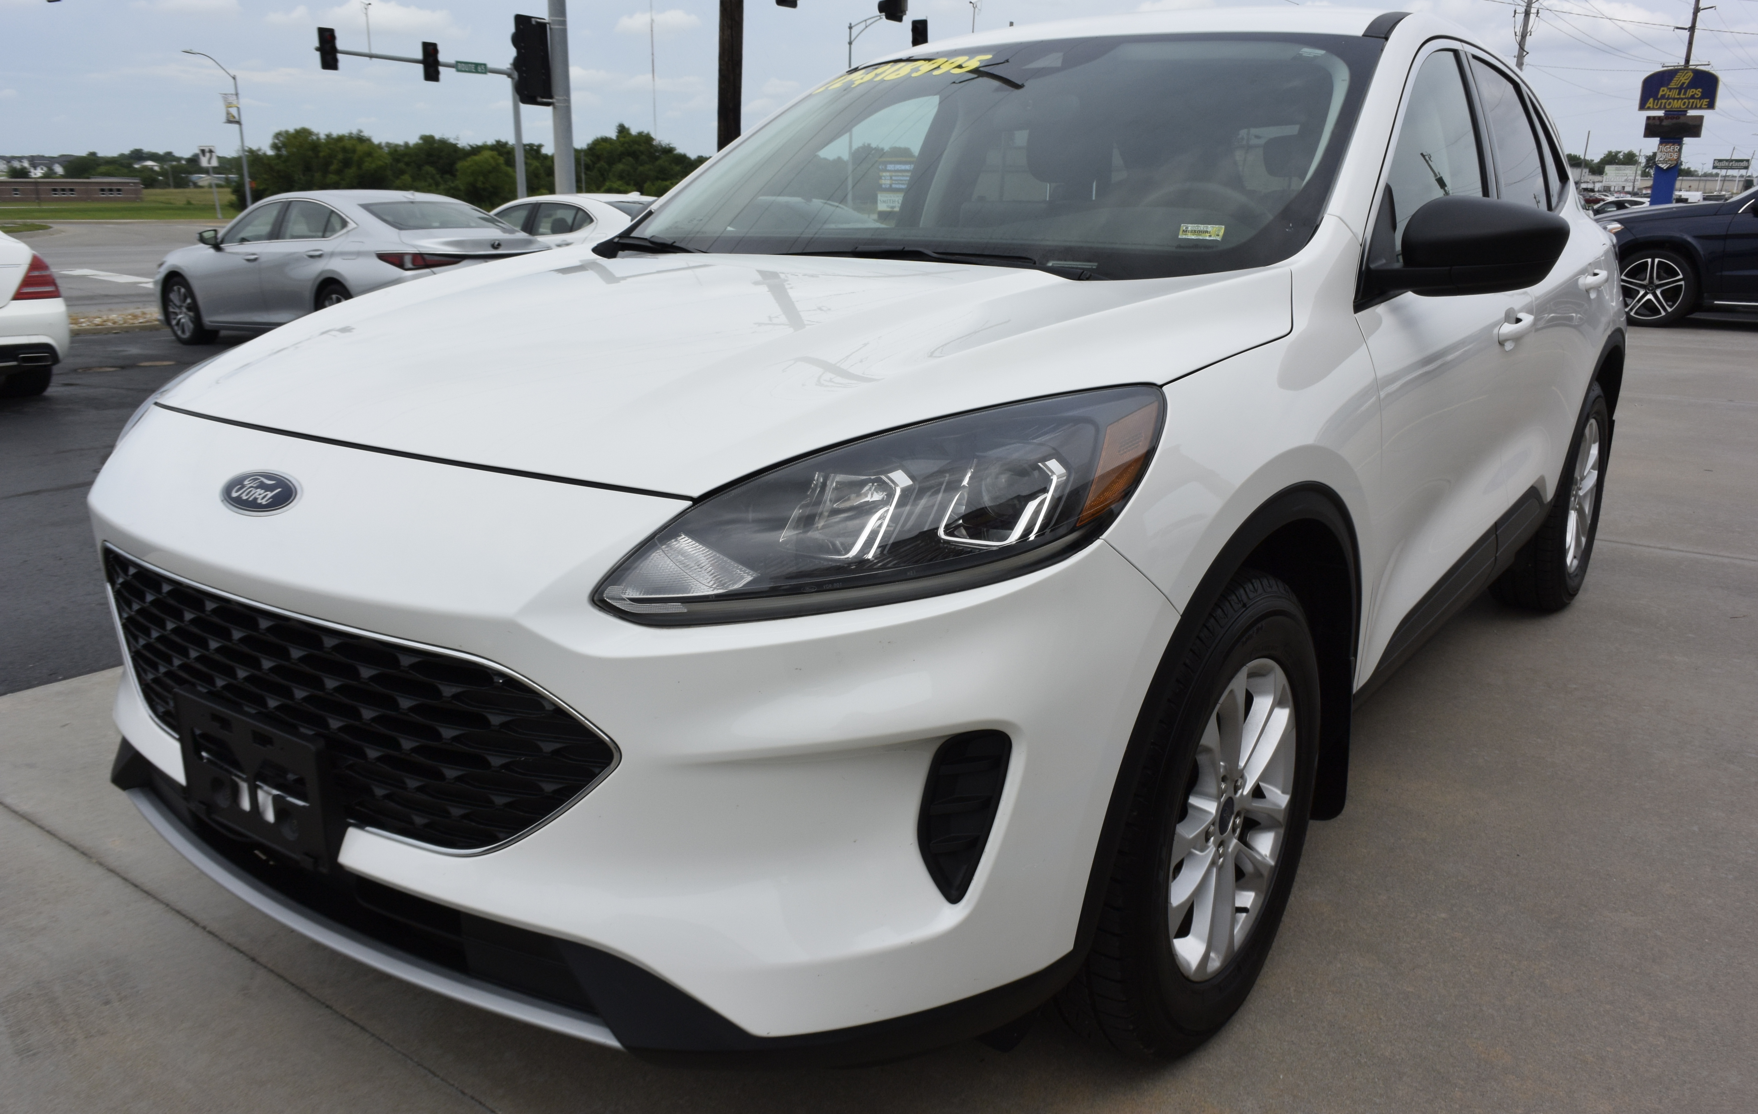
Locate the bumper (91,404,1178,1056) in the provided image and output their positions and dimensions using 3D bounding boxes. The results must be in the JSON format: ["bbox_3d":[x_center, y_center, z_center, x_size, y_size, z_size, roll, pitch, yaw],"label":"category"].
[{"bbox_3d":[-0.562,0.170,1.840,1.840,0.710,0.650,11,18,35],"label":"bumper"}]

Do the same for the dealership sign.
[{"bbox_3d":[31.555,-18.453,52.000,3.000,1.700,0.450,4,15,15],"label":"dealership sign"}]

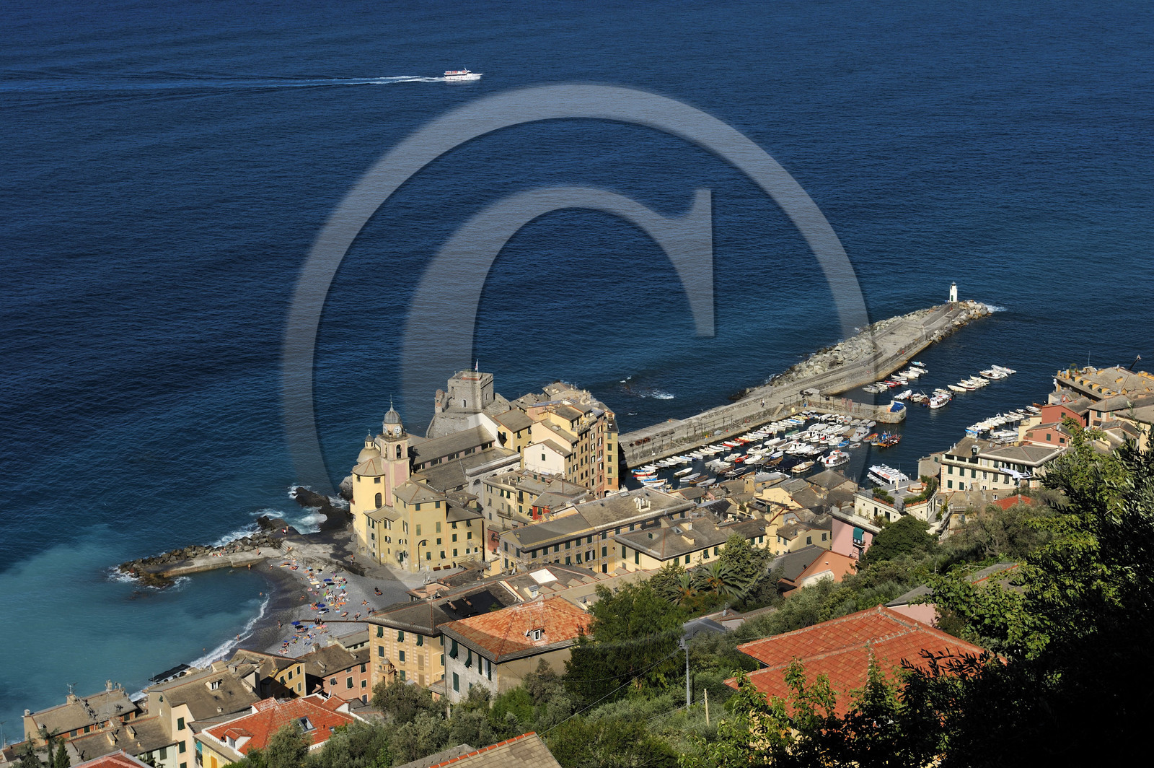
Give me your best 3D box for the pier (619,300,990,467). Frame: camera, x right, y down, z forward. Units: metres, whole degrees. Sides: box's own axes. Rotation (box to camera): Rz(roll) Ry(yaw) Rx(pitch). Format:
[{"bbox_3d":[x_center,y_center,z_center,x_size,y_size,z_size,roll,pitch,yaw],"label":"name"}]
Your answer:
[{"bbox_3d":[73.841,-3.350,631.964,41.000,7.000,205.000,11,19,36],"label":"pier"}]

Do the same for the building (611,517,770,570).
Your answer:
[{"bbox_3d":[24.580,35.070,478.820,30.000,13.500,15.220,-12,20,-37],"label":"building"}]

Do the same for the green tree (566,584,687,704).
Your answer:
[{"bbox_3d":[5.207,28.005,242.000,13.000,13.000,13.000,-1,16,0],"label":"green tree"}]

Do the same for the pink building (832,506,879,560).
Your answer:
[{"bbox_3d":[56.020,30.361,422.676,9.500,11.000,14.000,-10,18,-30],"label":"pink building"}]

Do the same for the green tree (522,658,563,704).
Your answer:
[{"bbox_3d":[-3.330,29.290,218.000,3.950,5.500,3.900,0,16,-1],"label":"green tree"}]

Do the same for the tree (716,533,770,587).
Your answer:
[{"bbox_3d":[26.788,28.864,362.000,8.600,9.500,8.600,-1,16,0],"label":"tree"}]

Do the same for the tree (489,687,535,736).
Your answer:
[{"bbox_3d":[-6.200,31.530,214.000,4.390,5.400,4.300,0,16,-2],"label":"tree"}]

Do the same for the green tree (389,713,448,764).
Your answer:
[{"bbox_3d":[-13.580,30.650,193.000,5.050,5.000,4.800,-1,16,-4],"label":"green tree"}]

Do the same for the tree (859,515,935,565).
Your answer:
[{"bbox_3d":[65.390,32.540,458.000,15.660,11.000,13.500,2,16,8],"label":"tree"}]

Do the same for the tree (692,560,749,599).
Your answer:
[{"bbox_3d":[21.741,30.267,340.000,8.600,7.000,8.600,-1,16,0],"label":"tree"}]

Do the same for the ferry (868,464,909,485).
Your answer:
[{"bbox_3d":[80.410,23.430,561.010,5.200,5.300,17.500,-9,18,-29],"label":"ferry"}]

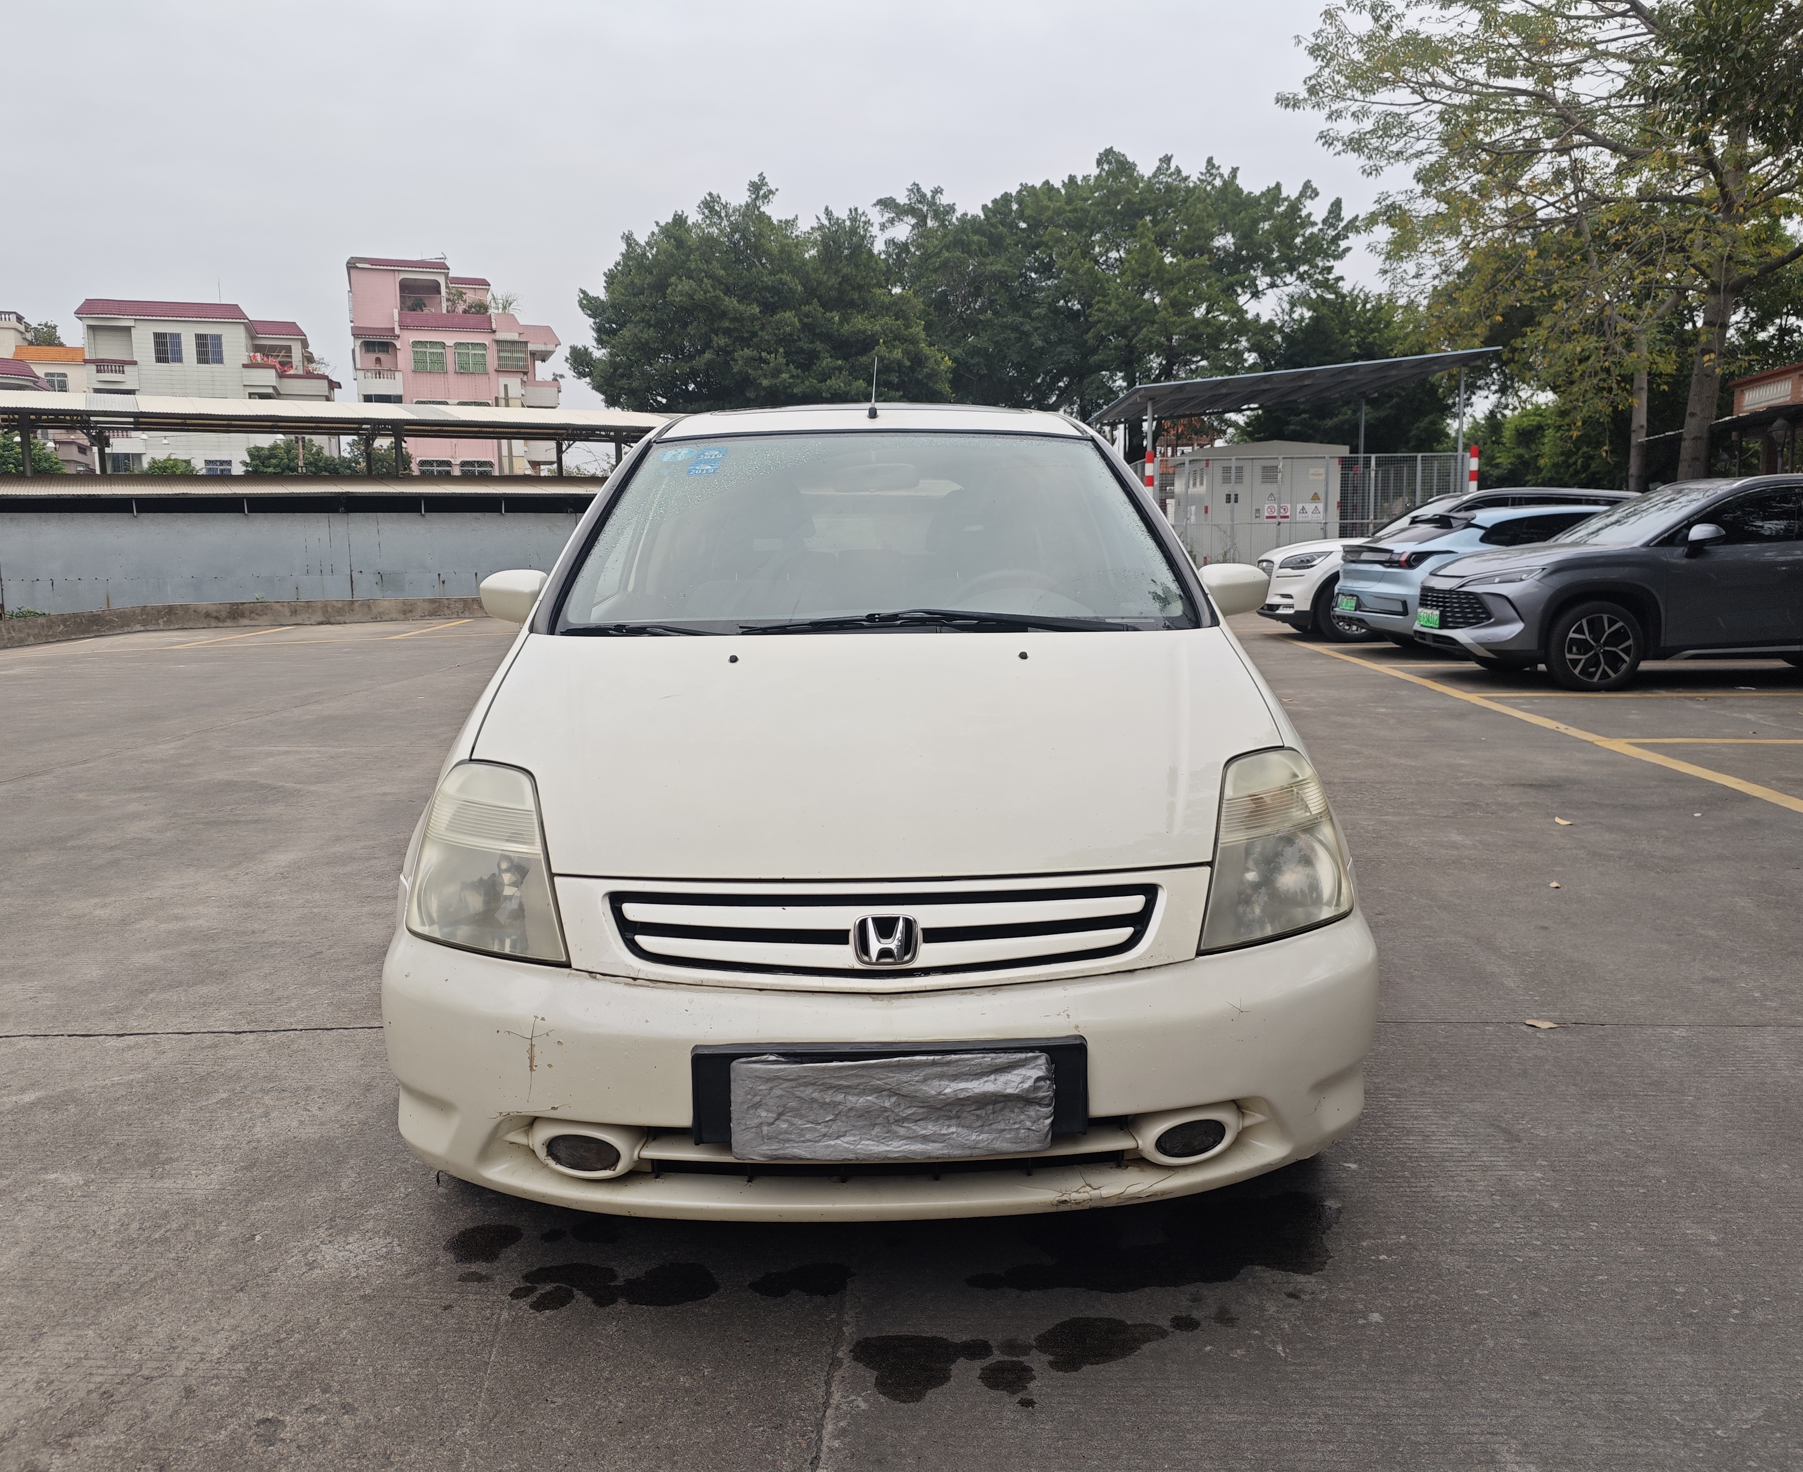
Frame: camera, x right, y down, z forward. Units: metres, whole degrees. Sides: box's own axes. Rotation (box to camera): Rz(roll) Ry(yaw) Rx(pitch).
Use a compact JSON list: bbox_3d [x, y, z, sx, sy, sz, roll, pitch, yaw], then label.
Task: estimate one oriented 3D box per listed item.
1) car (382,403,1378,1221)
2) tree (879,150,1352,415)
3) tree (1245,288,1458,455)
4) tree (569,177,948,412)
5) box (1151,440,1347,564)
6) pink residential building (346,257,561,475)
[{"bbox_3d":[-0.072,-0.197,4.127,1.750,1.590,4.550,-1,7,-1],"label":"car"},{"bbox_3d":[6.658,-11.309,43.962,14.400,13.800,12.800,-1,7,0],"label":"tree"},{"bbox_3d":[12.498,-8.194,39.315,6.600,8.600,6.200,-1,7,0],"label":"tree"},{"bbox_3d":[-4.738,-10.940,44.997,12.000,13.100,11.000,-1,7,0],"label":"tree"},{"bbox_3d":[6.844,-4.461,27.673,2.900,2.550,2.700,-1,7,-4],"label":"box"},{"bbox_3d":[-25.953,-17.642,82.584,11.500,17.800,10.500,-3,7,-17],"label":"pink residential building"}]

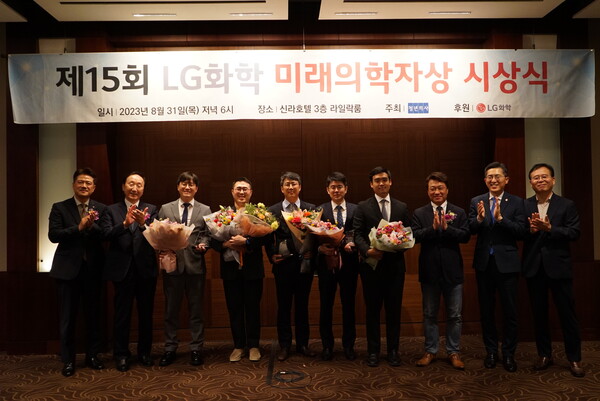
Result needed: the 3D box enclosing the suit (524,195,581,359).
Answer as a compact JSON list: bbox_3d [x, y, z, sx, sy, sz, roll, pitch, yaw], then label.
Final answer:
[{"bbox_3d":[2.117,0.641,4.072,0.513,1.438,0.440,-2,-2,30],"label":"suit"}]

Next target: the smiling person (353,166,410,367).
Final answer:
[{"bbox_3d":[0.719,0.548,4.268,0.530,1.765,0.420,-1,-1,4],"label":"smiling person"}]

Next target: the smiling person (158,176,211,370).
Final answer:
[{"bbox_3d":[-1.066,0.610,4.463,0.510,1.744,0.420,-1,-1,-5],"label":"smiling person"}]

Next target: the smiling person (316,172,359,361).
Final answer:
[{"bbox_3d":[0.349,0.598,4.557,0.460,1.732,0.380,-1,-1,3],"label":"smiling person"}]

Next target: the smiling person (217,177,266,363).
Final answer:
[{"bbox_3d":[-0.550,0.631,4.545,0.500,1.692,0.420,-1,-1,-2],"label":"smiling person"}]

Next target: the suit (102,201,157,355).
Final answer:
[{"bbox_3d":[-1.537,0.704,4.359,0.521,1.431,0.420,0,-2,-23],"label":"suit"}]

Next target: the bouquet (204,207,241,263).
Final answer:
[{"bbox_3d":[-0.675,0.309,4.270,0.360,0.510,0.320,-1,-1,14],"label":"bouquet"}]

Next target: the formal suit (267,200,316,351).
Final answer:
[{"bbox_3d":[-0.081,0.703,4.585,0.479,1.423,0.360,-1,-2,-2],"label":"formal suit"}]

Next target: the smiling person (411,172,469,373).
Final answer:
[{"bbox_3d":[1.244,0.596,4.299,0.540,1.698,0.420,-1,-1,9],"label":"smiling person"}]

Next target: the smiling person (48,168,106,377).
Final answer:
[{"bbox_3d":[-1.931,0.583,4.218,0.530,1.775,0.420,0,-1,-26],"label":"smiling person"}]

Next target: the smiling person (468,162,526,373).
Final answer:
[{"bbox_3d":[1.703,0.547,4.172,0.508,1.781,0.460,-1,-2,22],"label":"smiling person"}]

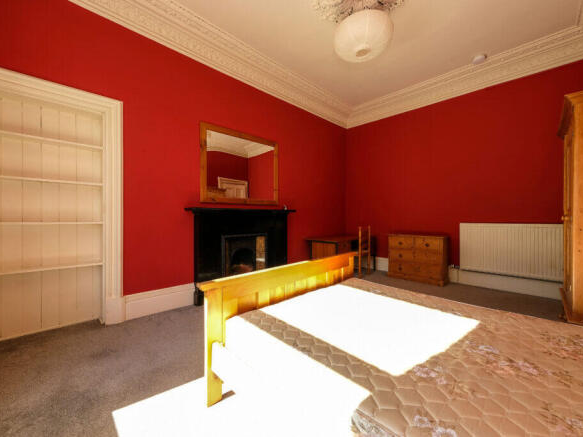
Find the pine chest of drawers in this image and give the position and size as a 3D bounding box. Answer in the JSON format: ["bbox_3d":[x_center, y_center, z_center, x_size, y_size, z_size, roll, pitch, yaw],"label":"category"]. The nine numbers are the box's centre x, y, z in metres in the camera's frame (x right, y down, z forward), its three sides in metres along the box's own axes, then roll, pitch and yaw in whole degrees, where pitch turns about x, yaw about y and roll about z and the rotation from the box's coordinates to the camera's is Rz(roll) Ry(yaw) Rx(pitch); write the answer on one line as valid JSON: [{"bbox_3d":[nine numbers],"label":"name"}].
[{"bbox_3d":[2.085,0.654,3.928,0.380,0.728,0.835,-1,1,-45],"label":"pine chest of drawers"}]

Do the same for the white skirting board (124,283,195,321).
[{"bbox_3d":[-1.407,0.903,2.588,0.663,0.262,0.030,-1,1,-45],"label":"white skirting board"}]

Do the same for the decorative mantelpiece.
[{"bbox_3d":[-0.570,0.461,3.249,1.637,1.129,0.230,-1,1,-45],"label":"decorative mantelpiece"}]

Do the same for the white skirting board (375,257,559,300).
[{"bbox_3d":[2.544,0.897,3.784,0.030,0.246,2.354,-1,1,-45],"label":"white skirting board"}]

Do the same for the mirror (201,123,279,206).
[{"bbox_3d":[-0.644,-0.689,3.294,1.241,0.971,0.040,-1,1,-45],"label":"mirror"}]

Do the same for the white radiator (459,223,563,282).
[{"bbox_3d":[2.987,0.434,3.224,0.090,0.706,1.130,-1,1,-45],"label":"white radiator"}]

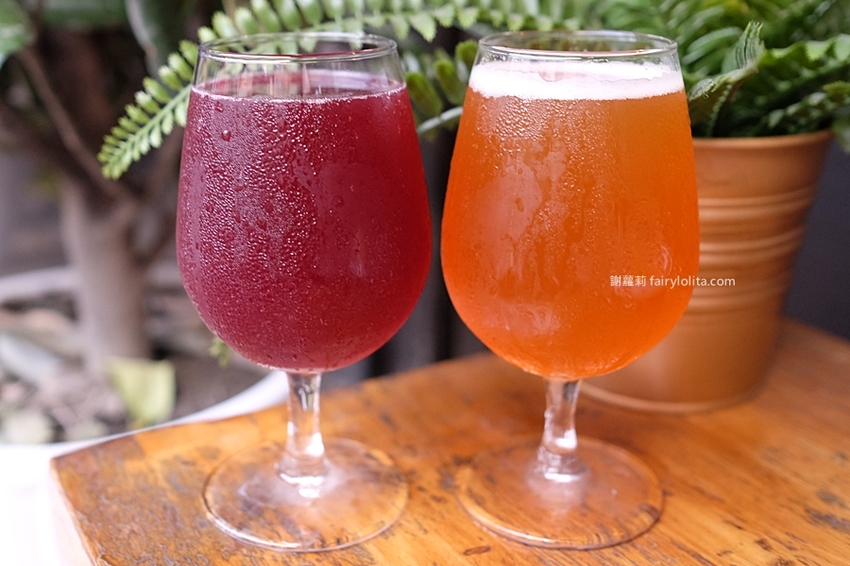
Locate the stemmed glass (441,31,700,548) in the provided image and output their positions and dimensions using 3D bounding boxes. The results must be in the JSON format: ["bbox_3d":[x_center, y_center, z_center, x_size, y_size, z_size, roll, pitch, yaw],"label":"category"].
[{"bbox_3d":[0.051,0.002,0.294,0.088,0.167,0.088,0,21,0],"label":"stemmed glass"}]

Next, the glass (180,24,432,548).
[{"bbox_3d":[-0.043,0.002,0.294,0.088,0.167,0.088,0,21,0],"label":"glass"}]

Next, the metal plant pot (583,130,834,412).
[{"bbox_3d":[0.119,-0.020,0.403,0.124,0.127,0.124,0,21,0],"label":"metal plant pot"}]

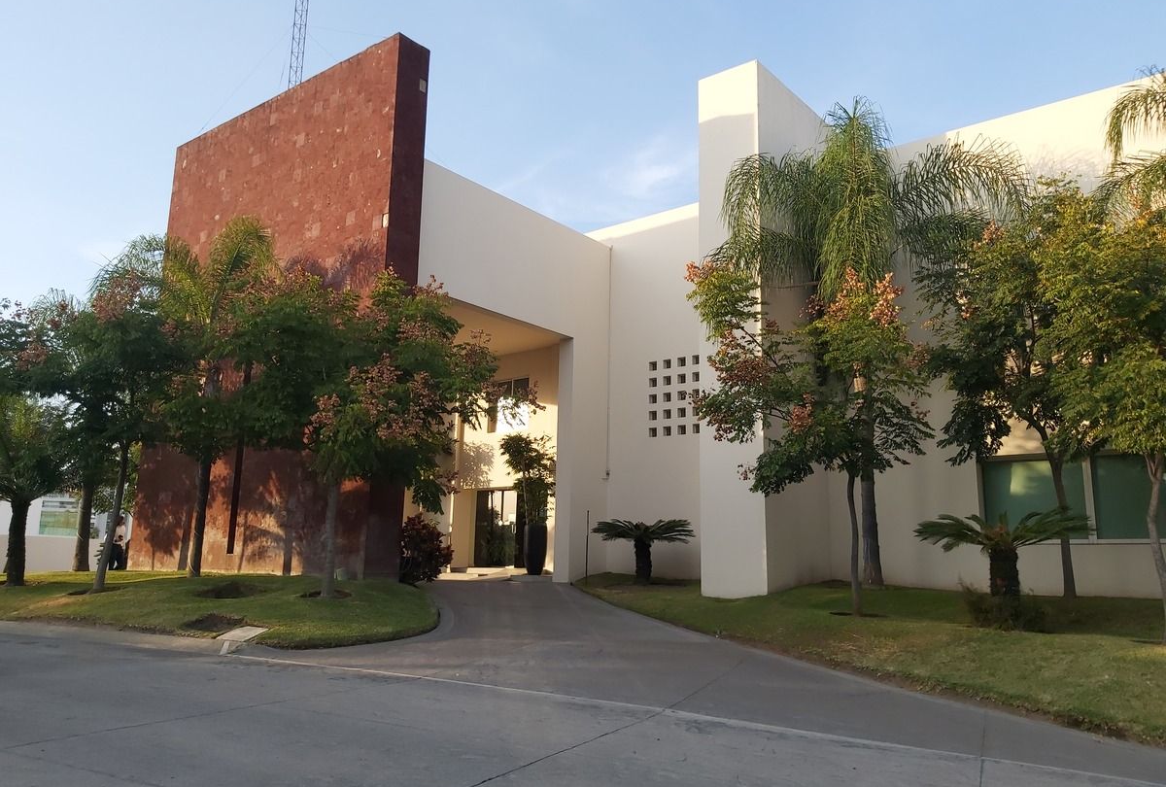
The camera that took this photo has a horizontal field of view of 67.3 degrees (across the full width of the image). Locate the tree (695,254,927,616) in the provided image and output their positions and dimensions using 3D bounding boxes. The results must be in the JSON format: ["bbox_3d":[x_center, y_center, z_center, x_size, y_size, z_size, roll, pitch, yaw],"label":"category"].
[{"bbox_3d":[3.942,0.641,15.176,4.140,6.130,4.030,1,-11,0],"label":"tree"}]

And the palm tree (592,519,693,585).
[{"bbox_3d":[1.388,3.713,20.688,2.340,1.510,2.300,1,-11,0],"label":"palm tree"}]

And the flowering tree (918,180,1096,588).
[{"bbox_3d":[8.256,-0.277,16.709,3.390,8.110,3.070,1,-11,0],"label":"flowering tree"}]

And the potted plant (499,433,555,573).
[{"bbox_3d":[-1.466,2.881,23.107,1.460,3.720,1.440,1,-11,0],"label":"potted plant"}]

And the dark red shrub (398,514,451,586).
[{"bbox_3d":[-3.370,3.329,18.670,1.100,1.490,1.100,1,-11,0],"label":"dark red shrub"}]

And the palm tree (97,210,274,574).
[{"bbox_3d":[-9.931,-0.055,21.493,4.400,8.960,4.320,1,-11,0],"label":"palm tree"}]

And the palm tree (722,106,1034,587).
[{"bbox_3d":[6.316,-1.372,18.986,6.710,10.850,5.380,1,-11,0],"label":"palm tree"}]

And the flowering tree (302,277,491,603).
[{"bbox_3d":[-3.256,0.621,15.531,3.460,5.830,3.460,1,-11,0],"label":"flowering tree"}]

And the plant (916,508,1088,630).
[{"bbox_3d":[6.431,2.668,13.419,2.600,1.800,2.500,1,-11,0],"label":"plant"}]

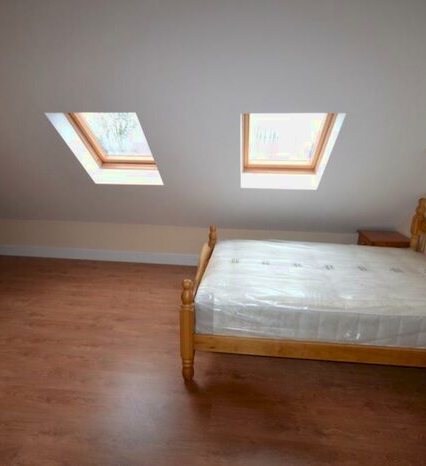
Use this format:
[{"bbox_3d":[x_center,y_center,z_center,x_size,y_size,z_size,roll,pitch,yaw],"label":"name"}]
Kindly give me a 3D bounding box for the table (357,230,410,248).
[{"bbox_3d":[1.885,0.325,3.280,0.415,0.595,0.430,2,16,9],"label":"table"}]

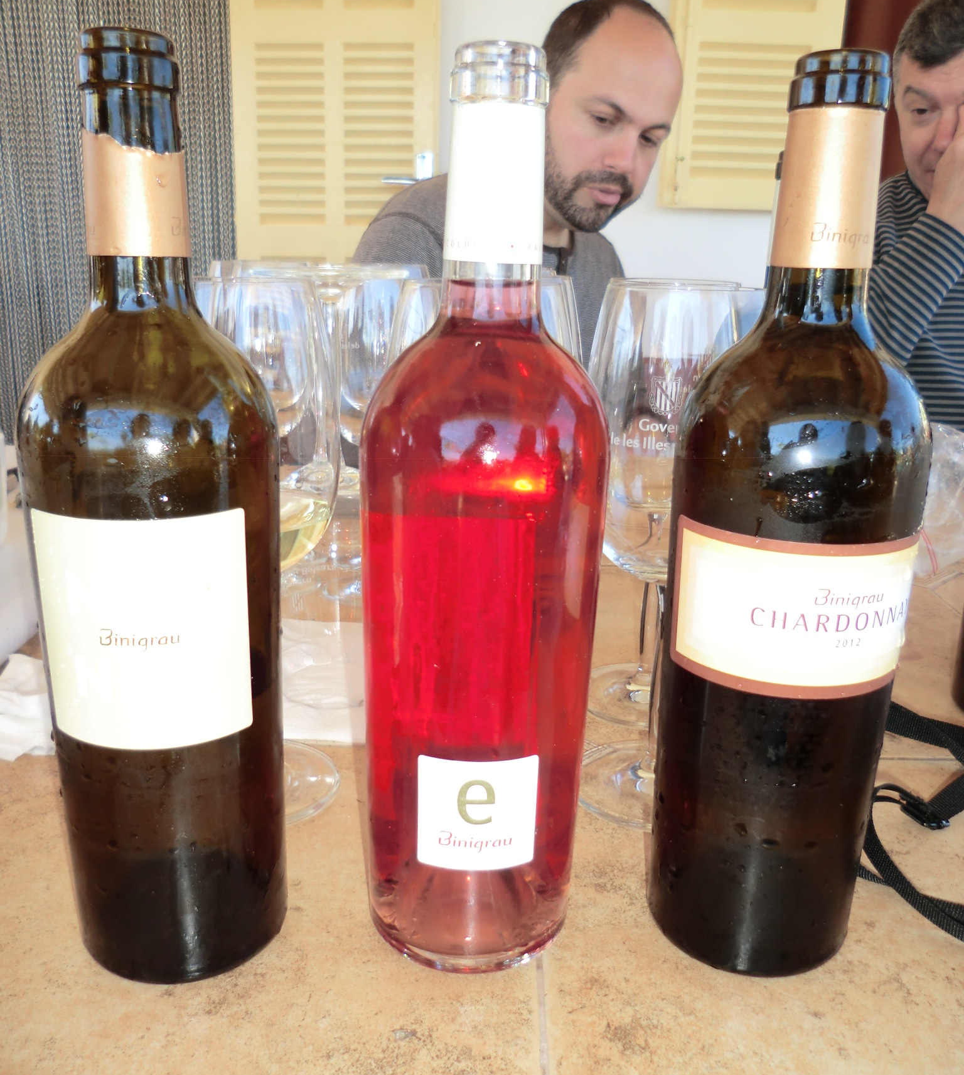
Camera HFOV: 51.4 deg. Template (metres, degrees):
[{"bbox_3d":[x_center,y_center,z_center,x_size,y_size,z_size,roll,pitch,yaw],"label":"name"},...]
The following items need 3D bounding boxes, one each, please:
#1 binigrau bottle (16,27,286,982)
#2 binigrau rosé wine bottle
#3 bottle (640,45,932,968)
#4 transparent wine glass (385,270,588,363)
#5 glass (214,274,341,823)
[{"bbox_3d":[-0.109,-0.003,0.340,0.083,0.305,0.083,-1,15,-7],"label":"binigrau bottle"},{"bbox_3d":[0.000,-0.002,0.346,0.083,0.305,0.083,1,16,-3],"label":"binigrau rosé wine bottle"},{"bbox_3d":[0.107,-0.001,0.348,0.083,0.305,0.083,-3,17,-15],"label":"bottle"},{"bbox_3d":[0.000,-0.004,0.484,0.094,0.232,0.094,1,16,0],"label":"transparent wine glass"},{"bbox_3d":[-0.108,0.006,0.443,0.094,0.232,0.094,-3,17,-14],"label":"glass"}]

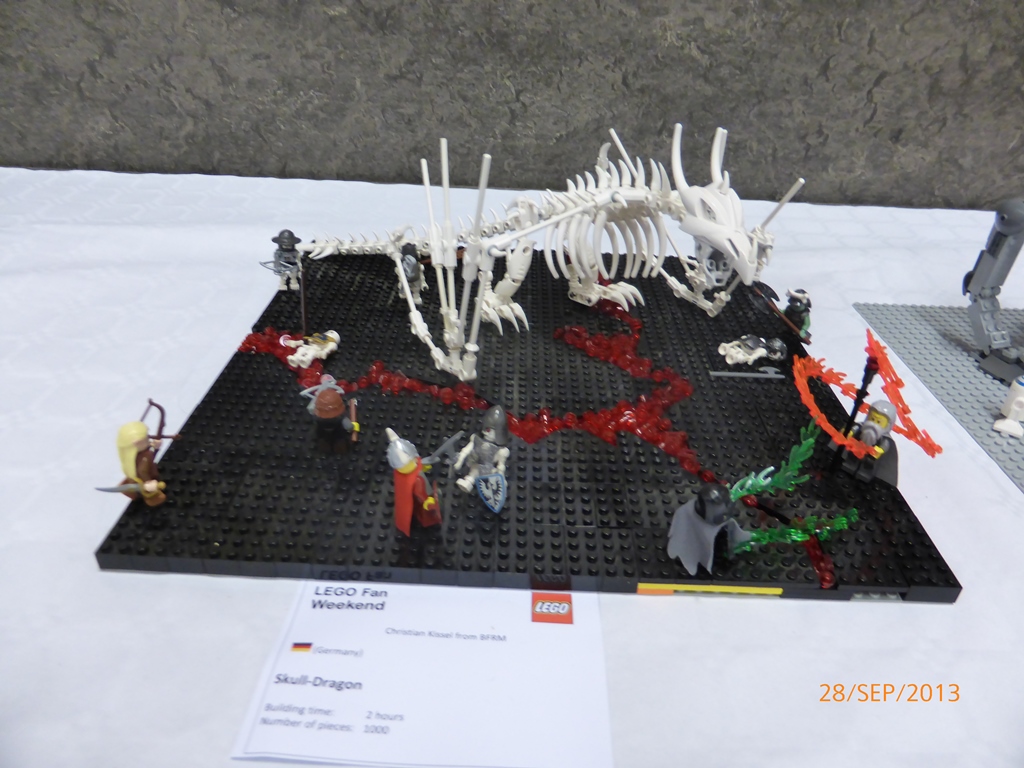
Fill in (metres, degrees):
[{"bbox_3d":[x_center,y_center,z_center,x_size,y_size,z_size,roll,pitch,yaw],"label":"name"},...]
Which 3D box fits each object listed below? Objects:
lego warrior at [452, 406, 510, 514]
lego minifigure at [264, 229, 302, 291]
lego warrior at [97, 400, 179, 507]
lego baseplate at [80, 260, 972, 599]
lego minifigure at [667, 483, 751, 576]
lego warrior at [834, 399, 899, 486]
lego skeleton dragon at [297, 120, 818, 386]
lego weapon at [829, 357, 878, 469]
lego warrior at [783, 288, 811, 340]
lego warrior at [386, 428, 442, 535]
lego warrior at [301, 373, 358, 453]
[{"bbox_3d":[-0.010,0.034,0.345,0.027,0.048,0.024,19,36,25],"label":"lego warrior"},{"bbox_3d":[-0.177,-0.096,0.547,0.030,0.046,0.020,-1,32,-4],"label":"lego minifigure"},{"bbox_3d":[-0.175,0.035,0.335,0.035,0.049,0.025,-1,32,-4],"label":"lego warrior"},{"bbox_3d":[0.011,-0.013,0.474,0.384,0.011,0.376,2,32,0],"label":"lego baseplate"},{"bbox_3d":[0.086,0.060,0.310,0.034,0.045,0.029,-12,35,-21],"label":"lego minifigure"},{"bbox_3d":[0.186,0.027,0.368,0.021,0.046,0.029,-22,39,-32],"label":"lego warrior"},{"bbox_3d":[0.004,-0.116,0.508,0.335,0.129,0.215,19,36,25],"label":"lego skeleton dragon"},{"bbox_3d":[0.174,0.016,0.364,0.009,0.069,0.009,-22,39,-32],"label":"lego weapon"},{"bbox_3d":[0.193,-0.046,0.488,0.025,0.043,0.020,24,38,31],"label":"lego warrior"},{"bbox_3d":[-0.045,0.043,0.327,0.026,0.050,0.026,-18,37,-28],"label":"lego warrior"},{"bbox_3d":[-0.096,0.016,0.379,0.029,0.039,0.024,2,32,0],"label":"lego warrior"}]

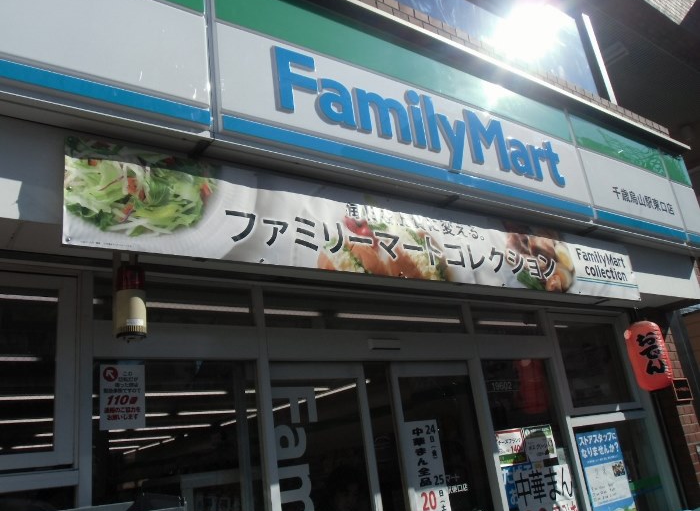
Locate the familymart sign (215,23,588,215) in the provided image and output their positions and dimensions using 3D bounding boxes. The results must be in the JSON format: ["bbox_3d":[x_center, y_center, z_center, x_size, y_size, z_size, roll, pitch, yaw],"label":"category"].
[{"bbox_3d":[0.641,-0.770,4.129,3.291,0.690,0.140,7,-23,-36],"label":"familymart sign"}]

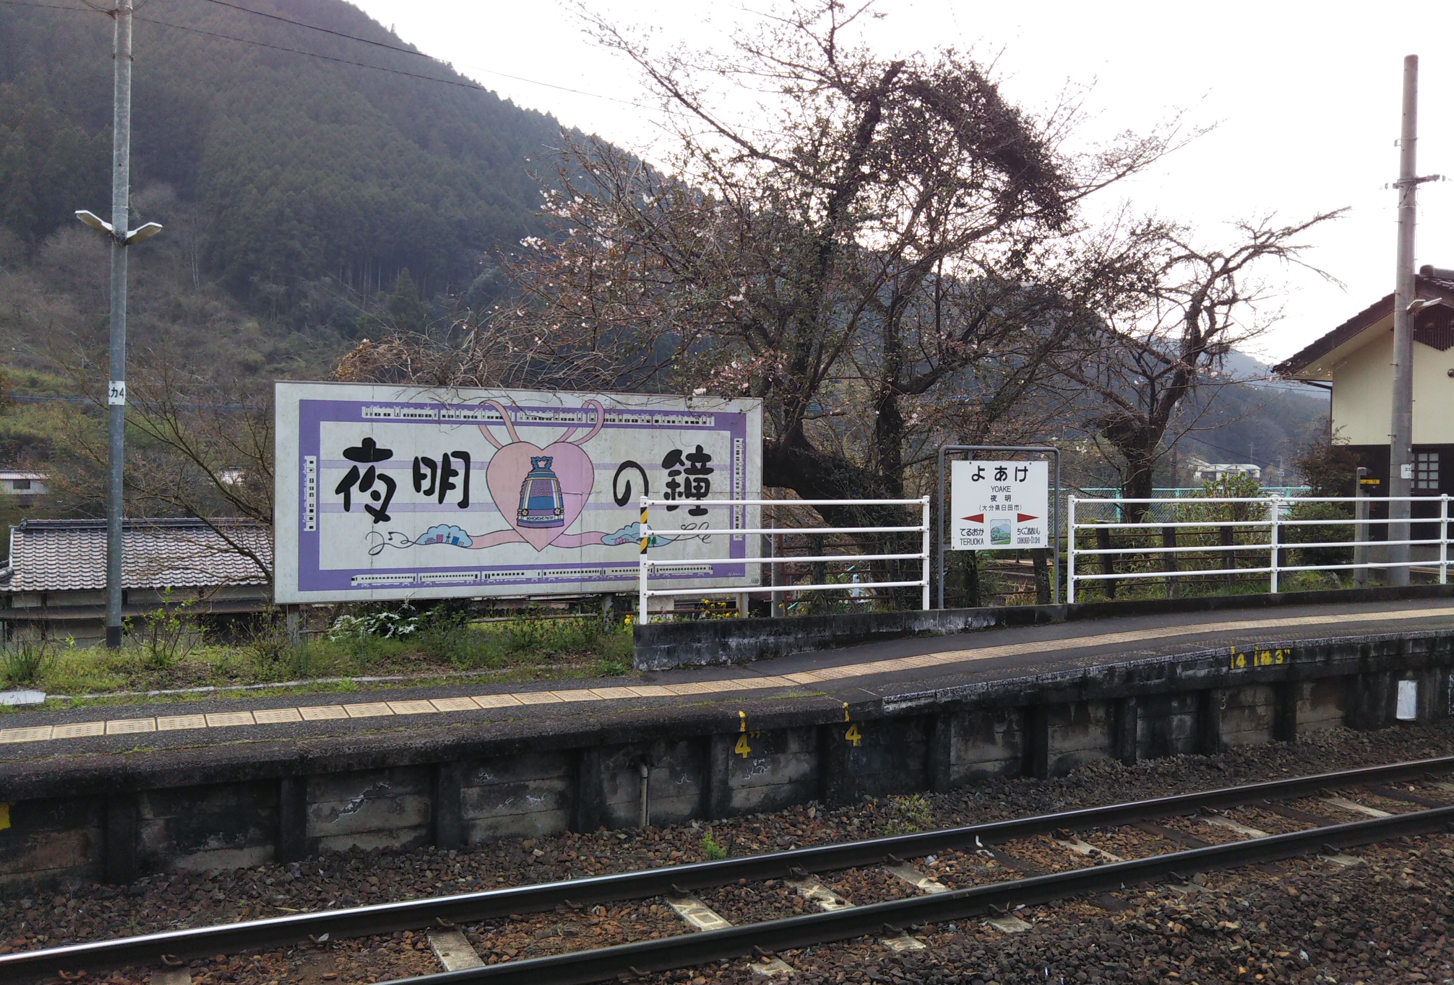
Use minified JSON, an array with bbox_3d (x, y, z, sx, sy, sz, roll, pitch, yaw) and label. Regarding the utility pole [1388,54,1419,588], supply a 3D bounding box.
[{"bbox_3d":[8.340,-2.070,15.500,0.290,6.600,0.290,0,1,-25],"label":"utility pole"}]

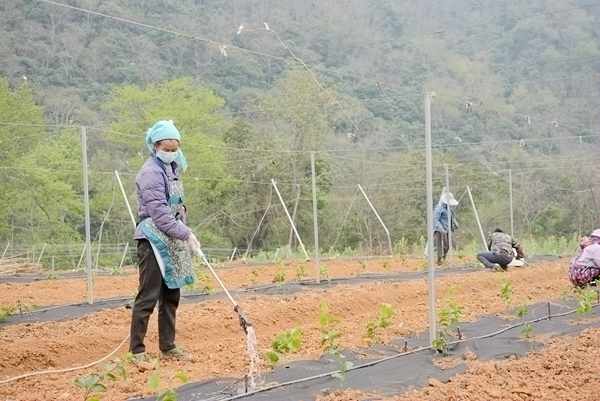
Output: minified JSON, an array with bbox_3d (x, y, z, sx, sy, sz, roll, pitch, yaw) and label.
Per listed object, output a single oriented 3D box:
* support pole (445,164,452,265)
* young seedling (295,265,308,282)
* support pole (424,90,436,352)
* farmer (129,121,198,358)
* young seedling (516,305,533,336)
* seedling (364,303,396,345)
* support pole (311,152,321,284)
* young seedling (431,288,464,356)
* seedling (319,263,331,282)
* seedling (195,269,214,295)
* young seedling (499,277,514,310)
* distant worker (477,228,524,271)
[{"bbox_3d":[2.696,0.272,13.930,0.050,1.870,0.050,-2,-1,0],"label":"support pole"},{"bbox_3d":[0.022,1.061,11.150,0.203,0.262,0.193,-1,-1,0],"label":"young seedling"},{"bbox_3d":[0.983,0.141,5.780,0.045,1.899,0.045,-1,-1,10],"label":"support pole"},{"bbox_3d":[-0.898,0.270,5.120,0.400,1.590,0.460,-2,-1,34],"label":"farmer"},{"bbox_3d":[1.814,0.970,6.200,0.120,0.270,0.120,-2,-1,0],"label":"young seedling"},{"bbox_3d":[0.596,0.914,5.680,0.237,0.318,0.225,-1,-1,6],"label":"seedling"},{"bbox_3d":[0.220,0.255,10.870,0.050,1.870,0.050,-2,-1,0],"label":"support pole"},{"bbox_3d":[1.052,0.856,5.470,0.214,0.485,0.203,-1,-1,11],"label":"young seedling"},{"bbox_3d":[0.359,1.071,11.250,0.176,0.264,0.167,-1,-1,2],"label":"seedling"},{"bbox_3d":[-1.133,0.961,9.100,0.240,0.310,0.220,-2,-1,0],"label":"seedling"},{"bbox_3d":[2.099,0.946,7.800,0.170,0.350,0.170,-2,-1,0],"label":"young seedling"},{"bbox_3d":[3.489,0.853,13.350,0.750,0.760,0.680,-2,-1,-18],"label":"distant worker"}]

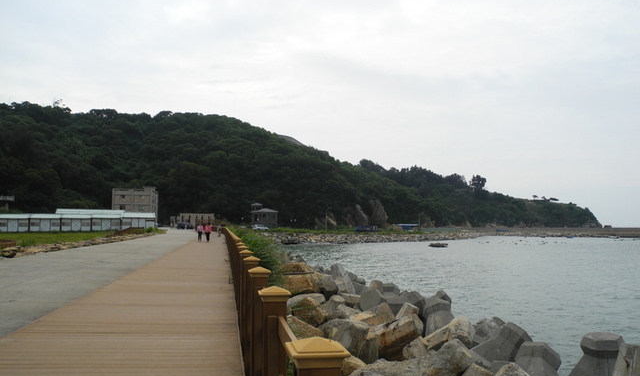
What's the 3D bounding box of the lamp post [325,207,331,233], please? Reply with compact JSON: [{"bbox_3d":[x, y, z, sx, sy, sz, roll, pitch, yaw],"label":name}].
[{"bbox_3d":[2.196,7.565,124.452,1.500,5.778,0.250,-2,-5,26],"label":"lamp post"}]

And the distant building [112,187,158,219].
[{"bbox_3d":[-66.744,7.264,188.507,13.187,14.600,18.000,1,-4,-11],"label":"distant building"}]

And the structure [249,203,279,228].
[{"bbox_3d":[-17.527,9.019,164.769,8.400,8.382,8.200,1,-4,-5],"label":"structure"}]

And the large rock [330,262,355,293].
[{"bbox_3d":[1.236,4.812,27.226,1.150,1.650,1.150,2,-4,-15],"label":"large rock"}]

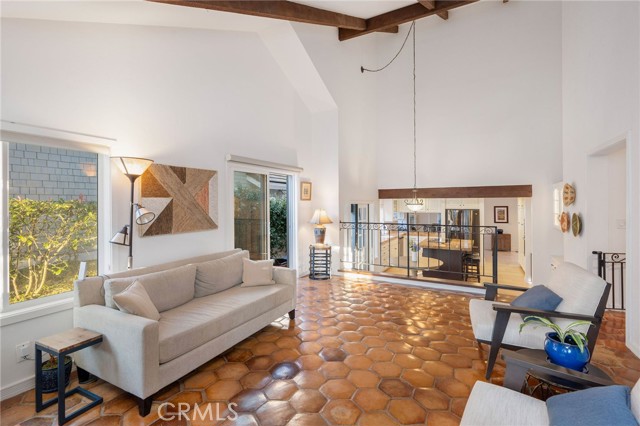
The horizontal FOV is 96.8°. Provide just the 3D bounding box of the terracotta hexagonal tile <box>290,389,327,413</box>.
[{"bbox_3d":[-0.079,1.343,2.022,0.273,0.018,0.236,0,1,-1],"label":"terracotta hexagonal tile"}]

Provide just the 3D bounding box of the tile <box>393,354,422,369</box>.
[{"bbox_3d":[0.782,1.332,2.547,0.273,0.018,0.236,0,1,-1],"label":"tile"}]

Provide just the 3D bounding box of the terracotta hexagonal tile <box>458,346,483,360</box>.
[{"bbox_3d":[1.425,1.328,2.679,0.273,0.018,0.236,0,1,-1],"label":"terracotta hexagonal tile"}]

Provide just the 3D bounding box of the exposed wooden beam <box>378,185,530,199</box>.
[{"bbox_3d":[3.566,-0.577,8.058,3.920,0.305,0.150,0,1,29],"label":"exposed wooden beam"}]

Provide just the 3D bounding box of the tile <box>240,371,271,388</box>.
[{"bbox_3d":[-0.538,1.415,2.398,0.285,0.020,0.250,0,1,-2],"label":"tile"}]

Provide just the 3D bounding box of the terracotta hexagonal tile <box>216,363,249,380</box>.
[{"bbox_3d":[-0.743,1.357,2.414,0.265,0.020,0.238,0,1,-2],"label":"terracotta hexagonal tile"}]

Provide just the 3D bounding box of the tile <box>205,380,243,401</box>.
[{"bbox_3d":[-0.766,1.417,2.256,0.285,0.020,0.250,0,1,-2],"label":"tile"}]

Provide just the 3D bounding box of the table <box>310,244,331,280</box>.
[{"bbox_3d":[0.013,0.971,5.692,0.420,0.620,0.420,0,1,0],"label":"table"}]

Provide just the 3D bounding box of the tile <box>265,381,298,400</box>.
[{"bbox_3d":[-0.306,1.418,2.264,0.285,0.020,0.250,0,1,-2],"label":"tile"}]

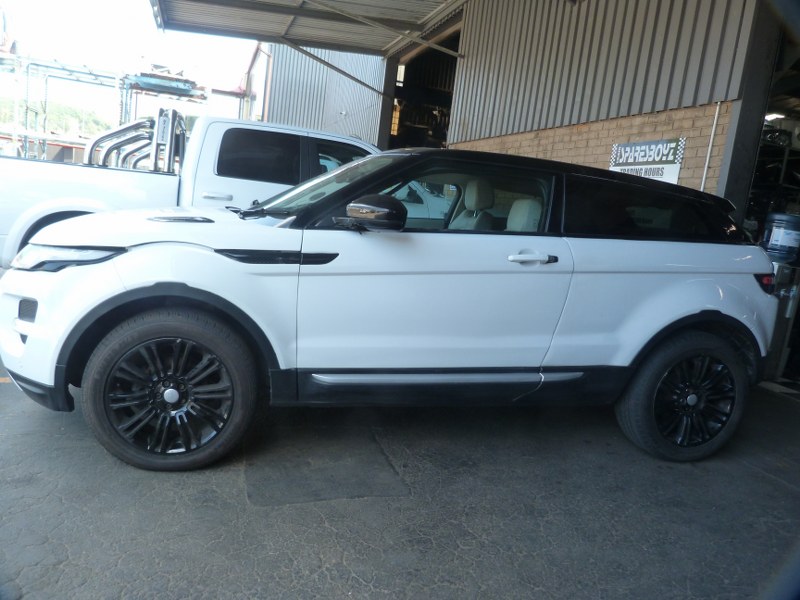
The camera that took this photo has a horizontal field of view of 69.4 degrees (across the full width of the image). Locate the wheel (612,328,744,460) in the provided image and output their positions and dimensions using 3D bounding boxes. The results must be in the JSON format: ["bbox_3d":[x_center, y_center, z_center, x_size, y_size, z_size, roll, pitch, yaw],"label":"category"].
[{"bbox_3d":[1.572,0.531,3.227,0.725,0.725,0.240,3,10,-15],"label":"wheel"}]

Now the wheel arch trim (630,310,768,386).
[{"bbox_3d":[1.612,0.249,3.099,0.890,0.420,0.120,3,10,-15],"label":"wheel arch trim"}]

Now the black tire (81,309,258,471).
[{"bbox_3d":[-0.994,0.385,2.541,0.725,0.725,0.240,4,10,-12],"label":"black tire"}]

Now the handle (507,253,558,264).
[{"bbox_3d":[0.633,-0.192,2.753,0.260,0.045,0.060,3,10,-15],"label":"handle"}]

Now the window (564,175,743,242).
[{"bbox_3d":[1.344,-0.457,3.070,1.070,0.320,0.170,3,10,-15],"label":"window"}]

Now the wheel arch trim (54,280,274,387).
[{"bbox_3d":[-0.952,0.145,2.423,0.890,0.460,0.110,3,10,-15],"label":"wheel arch trim"}]

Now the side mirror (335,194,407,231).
[{"bbox_3d":[-0.124,-0.386,2.477,0.230,0.155,0.220,3,10,-15],"label":"side mirror"}]

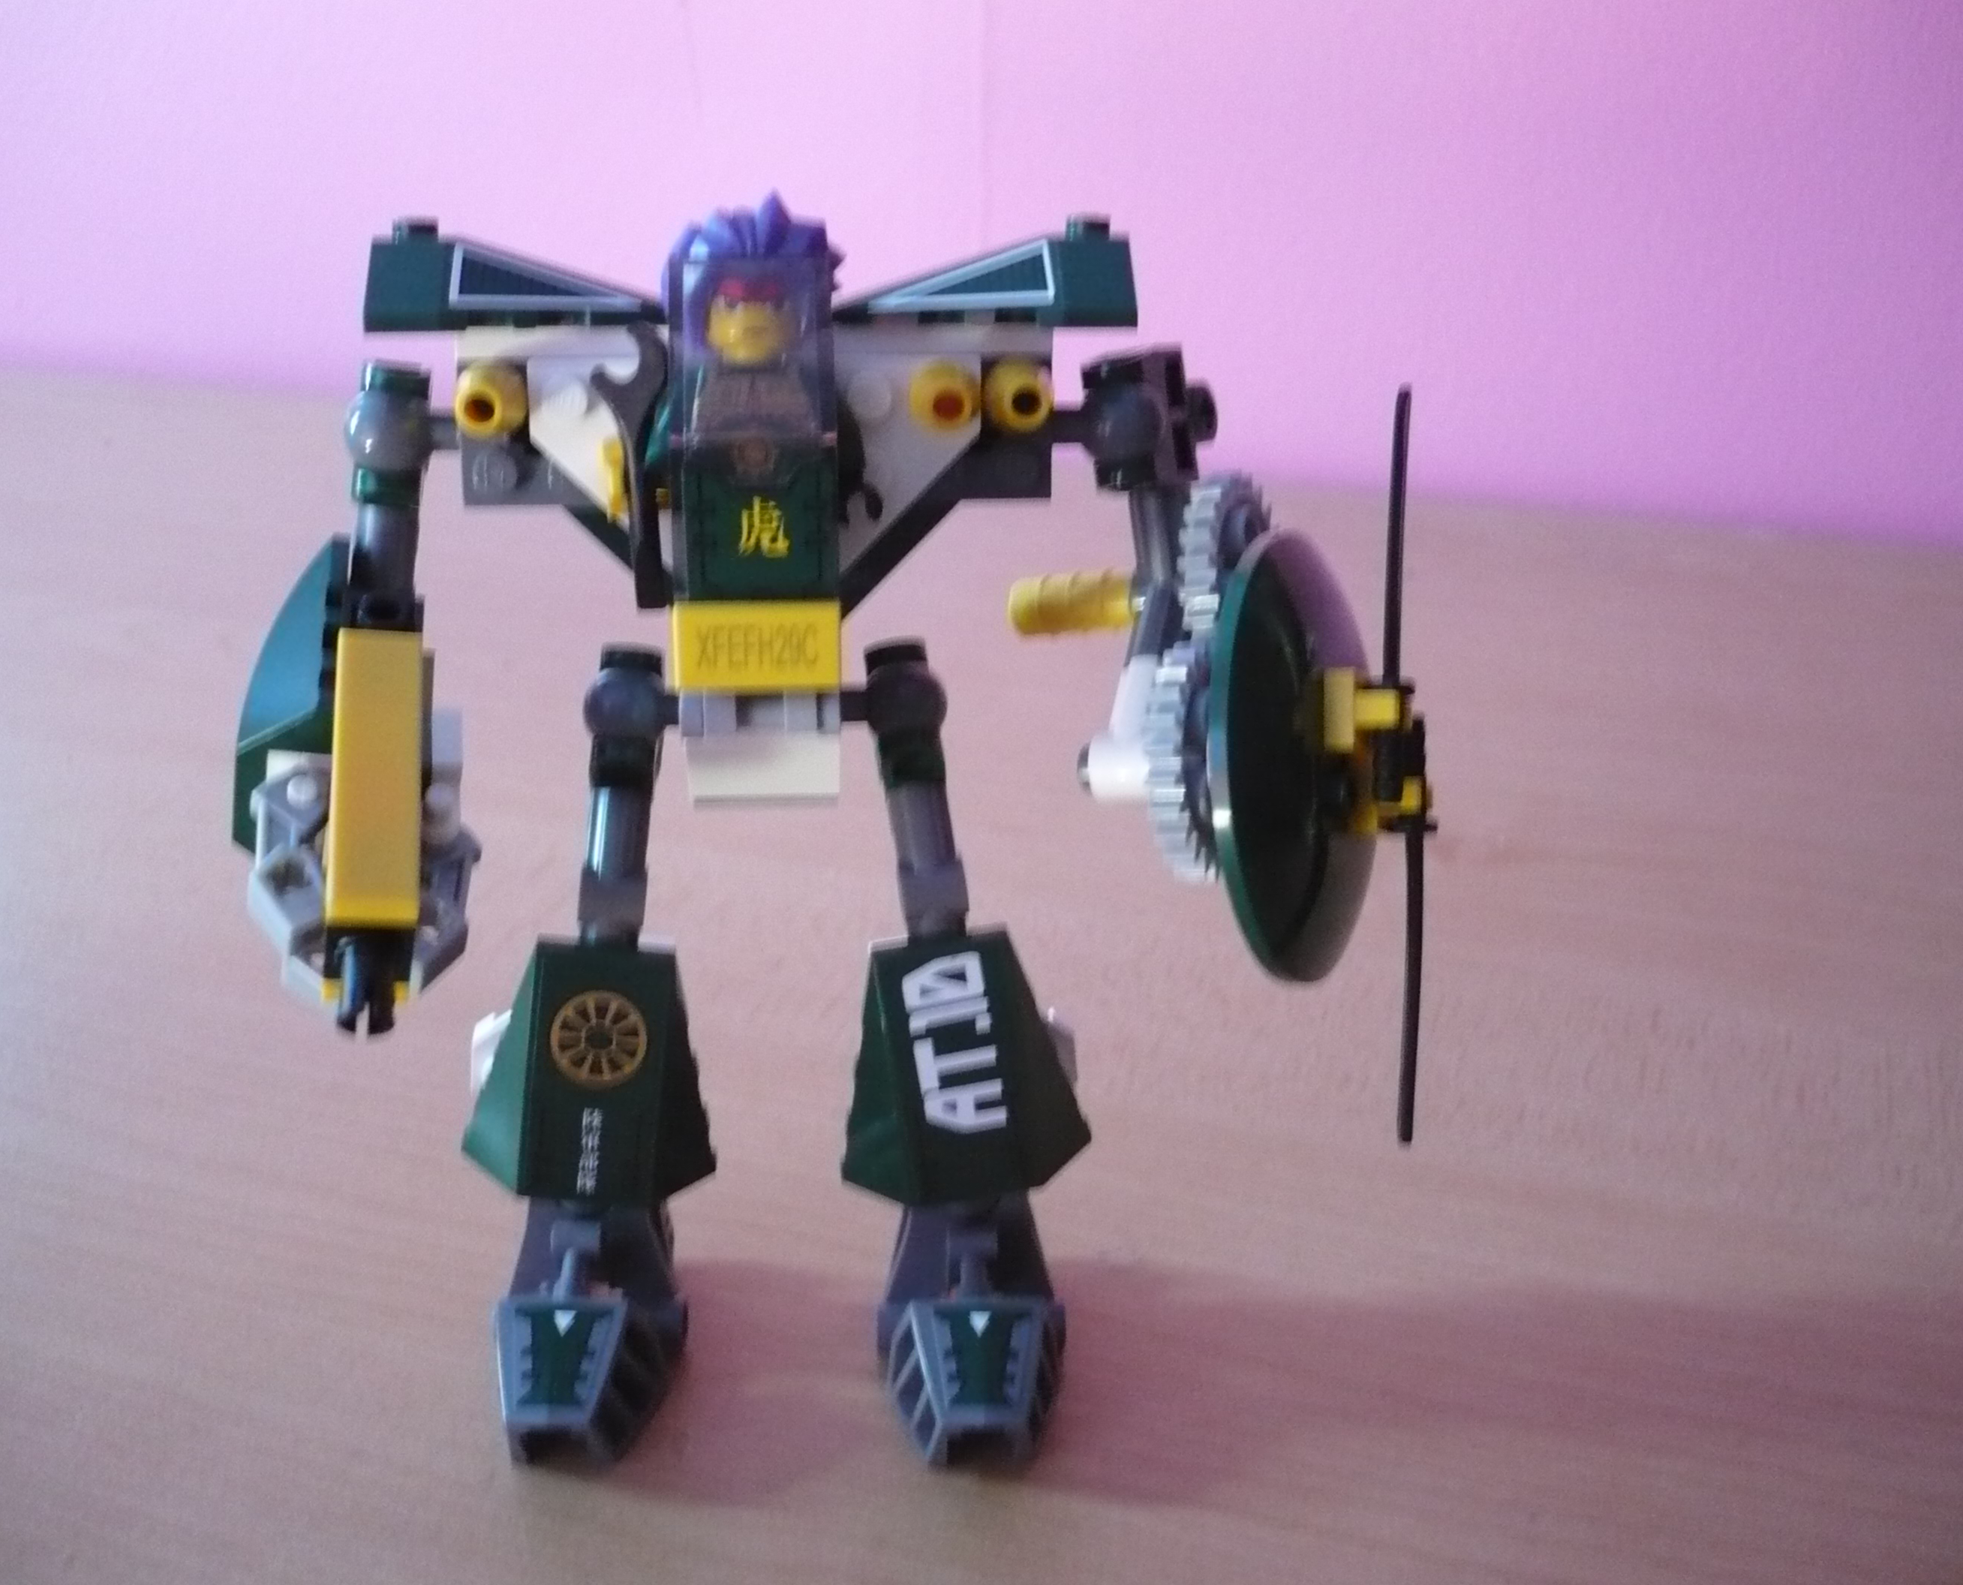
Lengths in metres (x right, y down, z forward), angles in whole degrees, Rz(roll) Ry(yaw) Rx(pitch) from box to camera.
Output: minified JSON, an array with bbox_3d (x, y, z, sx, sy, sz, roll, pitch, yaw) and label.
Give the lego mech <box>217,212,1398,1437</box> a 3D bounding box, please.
[{"bbox_3d":[-0.014,0.009,0.230,0.121,0.143,0.082,-1,20,-3],"label":"lego mech"}]

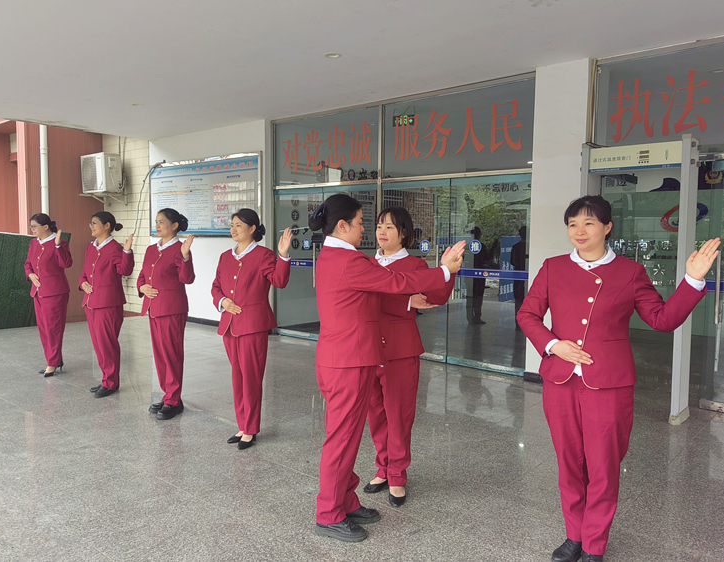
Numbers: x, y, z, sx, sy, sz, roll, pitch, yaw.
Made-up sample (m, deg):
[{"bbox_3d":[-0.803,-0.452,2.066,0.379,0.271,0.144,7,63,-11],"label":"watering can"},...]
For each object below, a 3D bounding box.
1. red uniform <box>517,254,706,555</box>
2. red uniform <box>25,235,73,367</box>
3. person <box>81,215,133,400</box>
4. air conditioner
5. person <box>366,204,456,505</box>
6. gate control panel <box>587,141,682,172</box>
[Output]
[{"bbox_3d":[1.032,0.547,2.493,0.770,1.310,0.350,3,5,32],"label":"red uniform"},{"bbox_3d":[-3.245,0.220,6.048,0.580,1.350,0.350,2,4,26],"label":"red uniform"},{"bbox_3d":[-2.325,0.204,5.210,0.600,1.630,0.380,3,5,35],"label":"person"},{"bbox_3d":[-4.803,-1.970,10.815,0.858,0.673,0.323,4,5,39],"label":"air conditioner"},{"bbox_3d":[0.204,0.394,3.093,0.640,1.580,0.430,3,4,28],"label":"person"},{"bbox_3d":[2.218,-0.982,4.722,0.683,0.201,0.180,4,5,39],"label":"gate control panel"}]

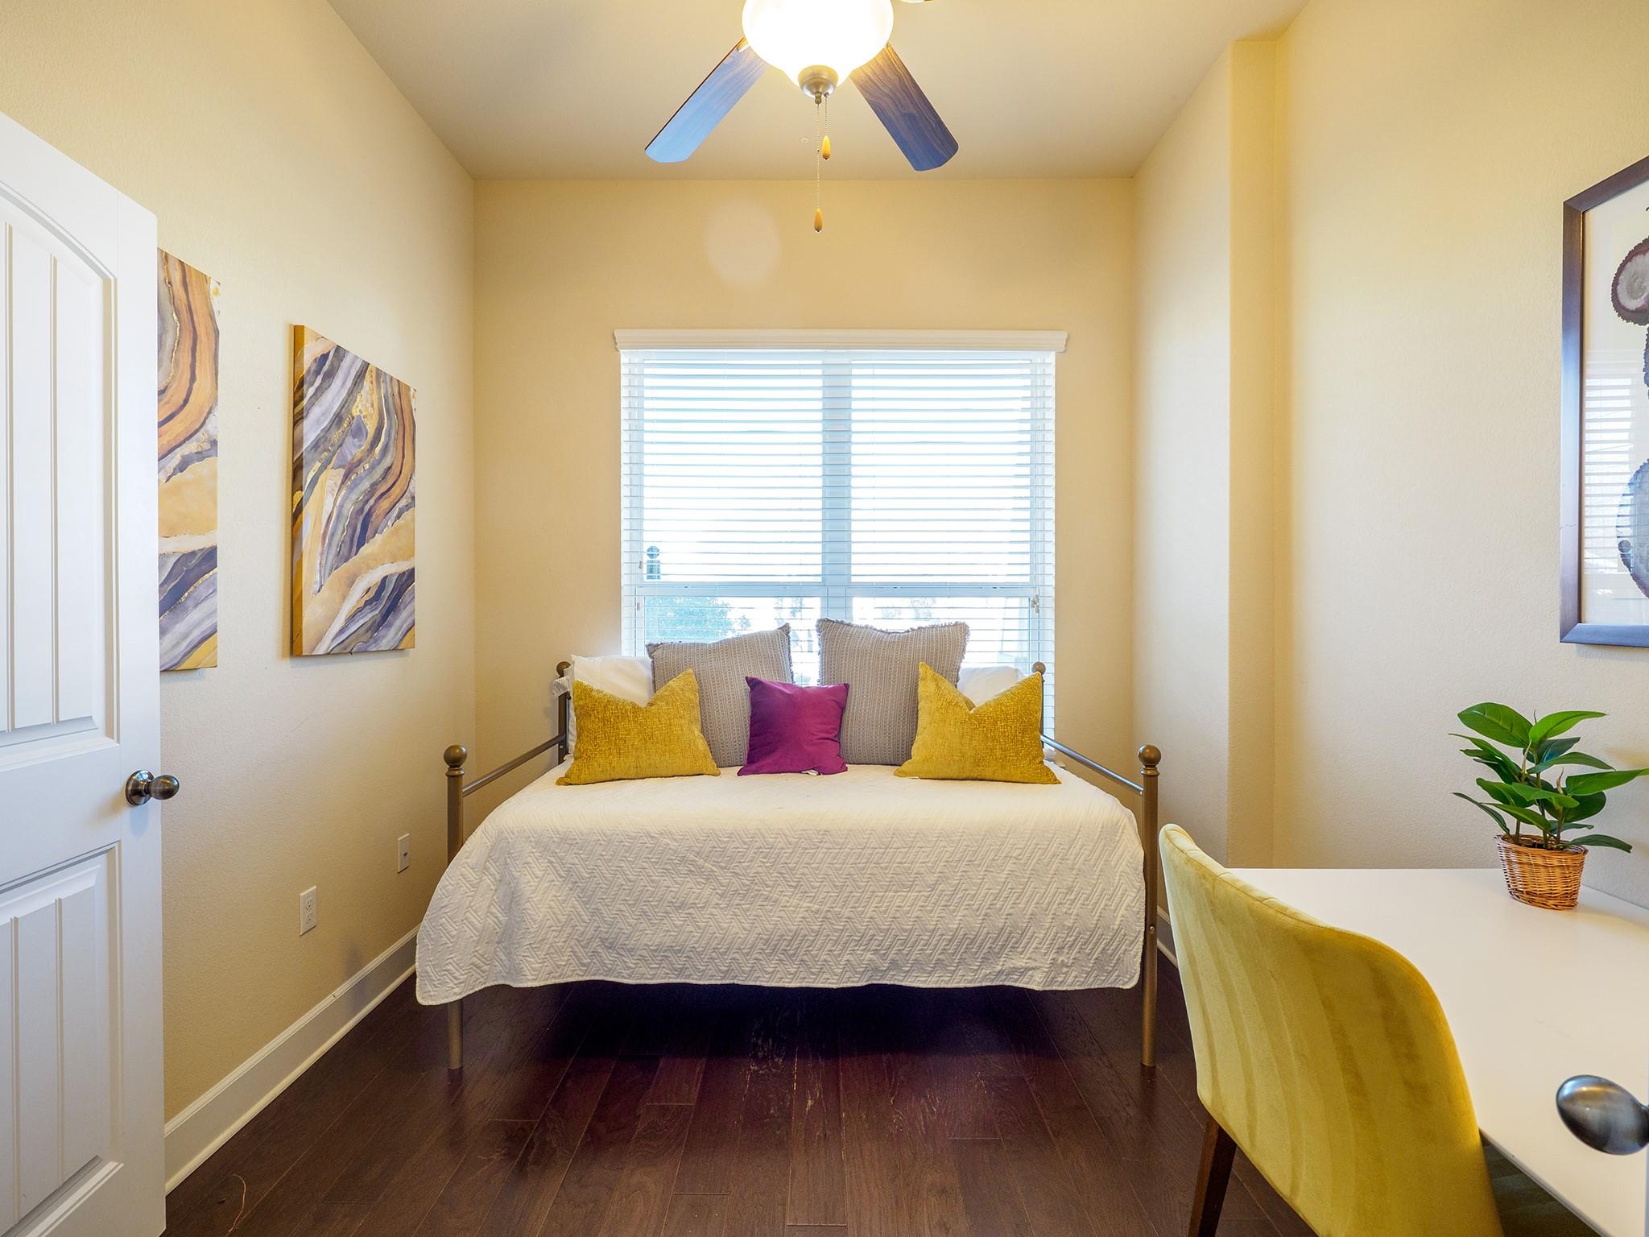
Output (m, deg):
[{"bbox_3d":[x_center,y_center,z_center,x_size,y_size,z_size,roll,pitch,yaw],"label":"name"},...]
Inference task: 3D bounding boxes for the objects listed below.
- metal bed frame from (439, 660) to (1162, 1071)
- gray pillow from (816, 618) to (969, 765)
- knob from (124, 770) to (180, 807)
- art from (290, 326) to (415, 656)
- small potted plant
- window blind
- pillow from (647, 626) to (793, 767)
[{"bbox_3d":[-0.067,0.711,2.617,1.980,1.070,1.033,0,1,0],"label":"metal bed frame"},{"bbox_3d":[0.256,0.287,2.915,0.550,0.540,0.170,0,-14,0],"label":"gray pillow"},{"bbox_3d":[-1.296,0.326,1.474,0.065,0.066,0.066,0,1,-5],"label":"knob"},{"bbox_3d":[-1.438,-0.347,2.368,0.035,0.910,0.590,0,1,0],"label":"art"},{"bbox_3d":[1.289,0.334,1.385,0.275,0.356,0.255,0,1,0],"label":"small potted plant"},{"bbox_3d":[0.061,-0.292,3.217,1.830,1.700,0.070,0,1,0],"label":"window blind"},{"bbox_3d":[-0.390,0.297,2.913,0.540,0.530,0.170,0,-14,0],"label":"pillow"}]

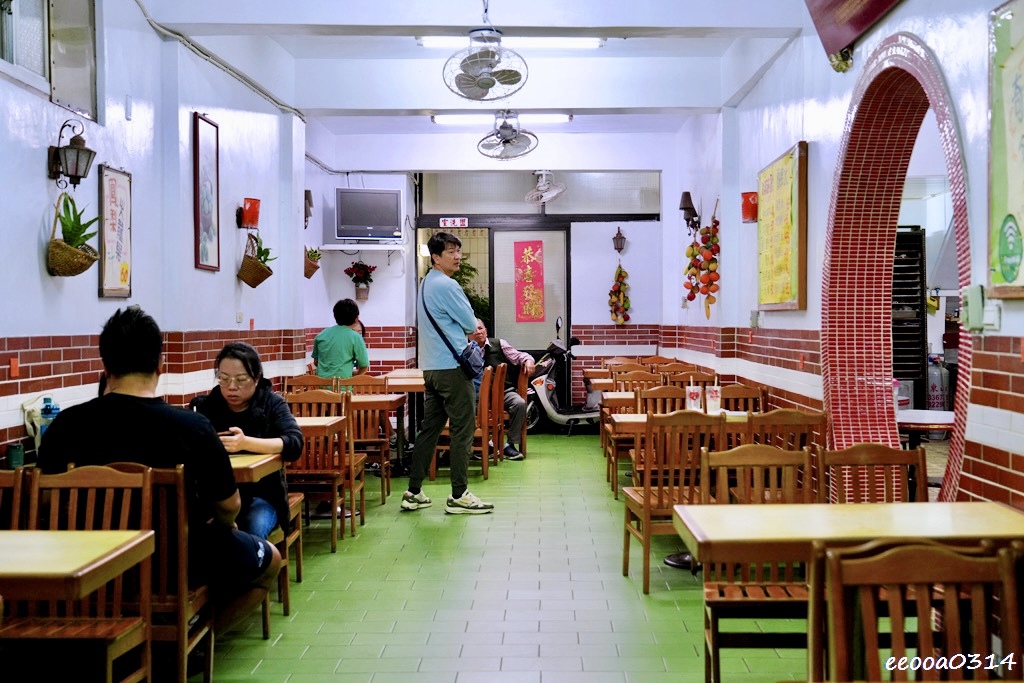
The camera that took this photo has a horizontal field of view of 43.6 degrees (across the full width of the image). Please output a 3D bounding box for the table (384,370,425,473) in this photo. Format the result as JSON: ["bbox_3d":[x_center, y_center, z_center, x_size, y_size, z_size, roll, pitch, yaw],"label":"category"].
[{"bbox_3d":[-0.883,0.694,10.578,0.650,0.750,1.200,0,1,1],"label":"table"}]

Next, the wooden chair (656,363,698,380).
[{"bbox_3d":[1.414,0.622,10.752,0.410,0.860,0.470,0,1,1],"label":"wooden chair"}]

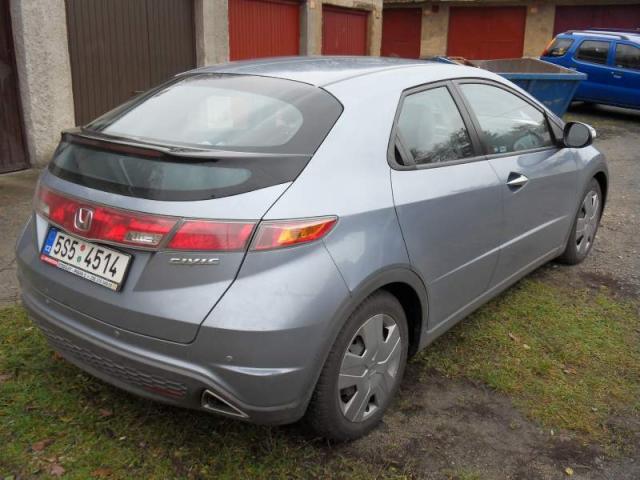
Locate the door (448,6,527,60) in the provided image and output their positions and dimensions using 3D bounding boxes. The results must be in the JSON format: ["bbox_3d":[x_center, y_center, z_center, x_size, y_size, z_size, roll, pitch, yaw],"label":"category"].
[{"bbox_3d":[5.222,-6.280,22.180,2.350,2.100,0.080,5,18,14],"label":"door"}]

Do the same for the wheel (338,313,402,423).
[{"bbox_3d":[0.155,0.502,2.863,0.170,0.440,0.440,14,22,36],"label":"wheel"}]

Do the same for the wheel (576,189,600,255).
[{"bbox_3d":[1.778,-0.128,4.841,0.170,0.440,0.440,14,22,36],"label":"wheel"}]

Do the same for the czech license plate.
[{"bbox_3d":[-0.892,0.064,2.652,0.525,0.125,0.020,14,-3,36],"label":"czech license plate"}]

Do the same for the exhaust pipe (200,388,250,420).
[{"bbox_3d":[-0.330,0.581,2.530,0.225,0.075,0.100,14,22,36],"label":"exhaust pipe"}]

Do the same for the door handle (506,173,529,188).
[{"bbox_3d":[1.014,-0.293,3.616,0.050,0.075,0.220,14,22,36],"label":"door handle"}]

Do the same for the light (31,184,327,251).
[{"bbox_3d":[-0.738,-0.131,2.794,1.660,0.150,0.460,14,22,36],"label":"light"}]

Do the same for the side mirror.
[{"bbox_3d":[1.477,-0.611,4.021,0.215,0.155,0.130,14,22,36],"label":"side mirror"}]

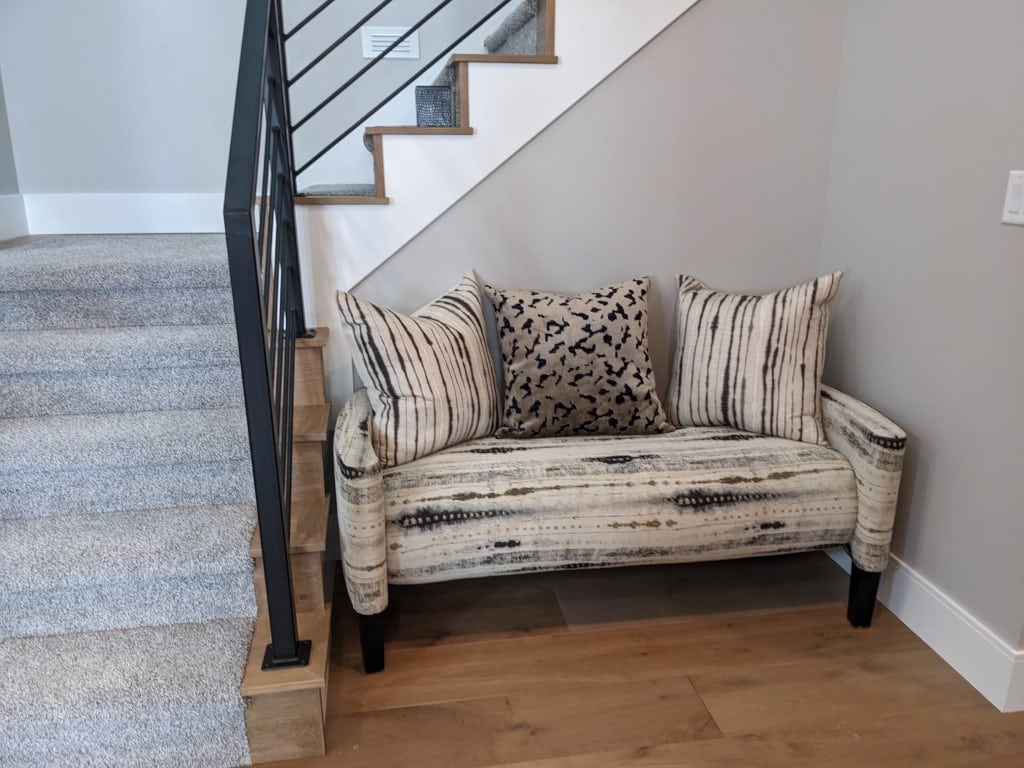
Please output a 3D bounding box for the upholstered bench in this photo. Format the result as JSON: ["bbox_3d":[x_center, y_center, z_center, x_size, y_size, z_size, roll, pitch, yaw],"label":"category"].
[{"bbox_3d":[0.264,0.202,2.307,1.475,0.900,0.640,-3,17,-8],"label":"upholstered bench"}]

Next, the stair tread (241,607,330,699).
[{"bbox_3d":[-0.516,0.612,1.862,0.175,0.019,0.304,-3,17,-8],"label":"stair tread"}]

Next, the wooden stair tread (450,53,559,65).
[{"bbox_3d":[-0.033,-0.941,2.338,0.304,0.020,0.174,-3,17,-8],"label":"wooden stair tread"}]

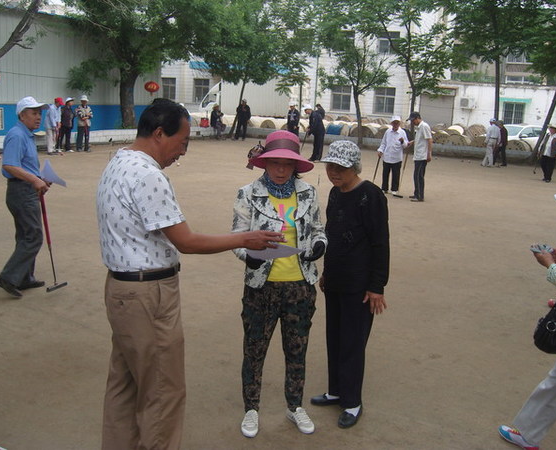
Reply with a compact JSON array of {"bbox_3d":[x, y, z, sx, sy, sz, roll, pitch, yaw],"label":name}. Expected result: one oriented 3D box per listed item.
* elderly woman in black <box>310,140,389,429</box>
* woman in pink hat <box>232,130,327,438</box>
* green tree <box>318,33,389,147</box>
[{"bbox_3d":[0.413,0.342,3.355,0.470,1.600,0.350,10,14,32],"label":"elderly woman in black"},{"bbox_3d":[0.013,0.342,3.146,0.540,1.650,0.470,2,12,-2],"label":"woman in pink hat"},{"bbox_3d":[3.082,-5.575,24.381,3.050,4.666,3.000,3,12,0],"label":"green tree"}]

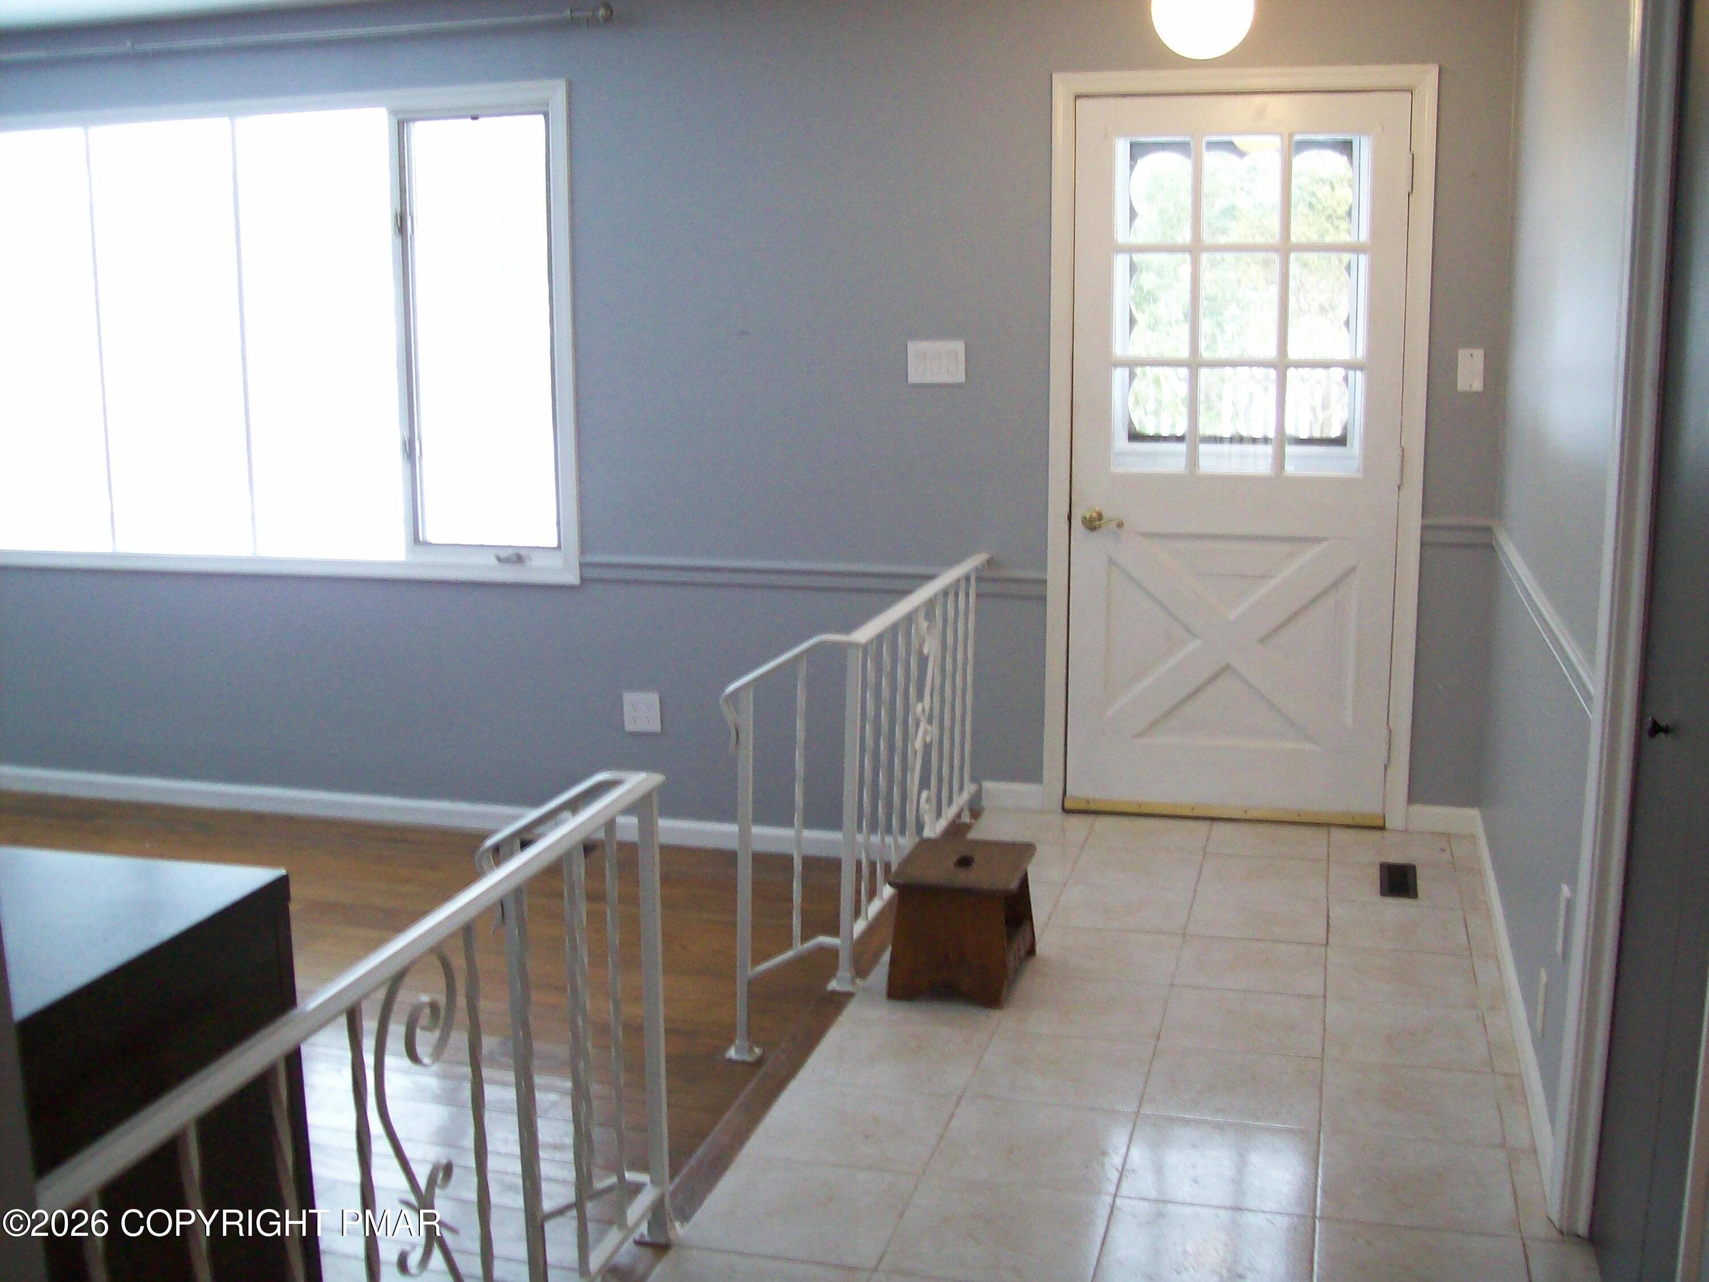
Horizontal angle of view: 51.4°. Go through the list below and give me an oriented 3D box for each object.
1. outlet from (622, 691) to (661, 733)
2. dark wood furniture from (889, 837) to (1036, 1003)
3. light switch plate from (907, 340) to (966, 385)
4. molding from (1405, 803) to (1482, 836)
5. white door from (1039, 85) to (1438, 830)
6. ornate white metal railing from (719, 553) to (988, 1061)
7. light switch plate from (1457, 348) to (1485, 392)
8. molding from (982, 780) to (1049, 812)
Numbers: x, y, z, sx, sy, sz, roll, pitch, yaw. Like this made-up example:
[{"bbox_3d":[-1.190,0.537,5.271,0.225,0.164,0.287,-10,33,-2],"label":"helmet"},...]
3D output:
[{"bbox_3d":[-0.663,0.224,5.559,0.118,0.123,0.012,2,11,15],"label":"outlet"},{"bbox_3d":[0.248,0.625,3.978,0.270,0.260,0.358,2,11,15],"label":"dark wood furniture"},{"bbox_3d":[0.237,-0.800,5.106,0.167,0.121,0.012,2,11,15],"label":"light switch plate"},{"bbox_3d":[1.644,0.500,4.967,0.186,0.077,0.015,2,11,15],"label":"molding"},{"bbox_3d":[1.052,-0.506,4.956,1.019,2.079,0.075,2,11,15],"label":"white door"},{"bbox_3d":[0.043,0.333,4.599,0.311,0.989,1.495,2,11,15],"label":"ornate white metal railing"},{"bbox_3d":[1.642,-0.719,4.731,0.066,0.111,0.010,2,11,15],"label":"light switch plate"},{"bbox_3d":[0.470,0.465,5.288,0.185,0.088,0.015,2,11,15],"label":"molding"}]

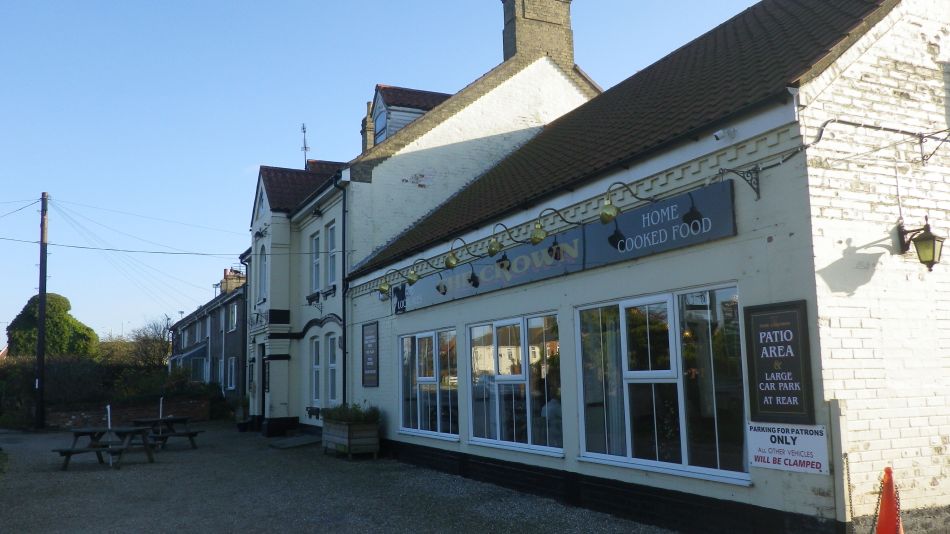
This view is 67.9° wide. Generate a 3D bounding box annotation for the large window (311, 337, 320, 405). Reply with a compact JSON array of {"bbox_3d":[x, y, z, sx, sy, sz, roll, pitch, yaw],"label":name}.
[{"bbox_3d":[-3.725,2.431,16.607,0.140,1.540,0.860,3,-10,-28],"label":"large window"}]

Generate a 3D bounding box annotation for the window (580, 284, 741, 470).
[{"bbox_3d":[1.786,1.133,7.126,0.100,1.732,2.391,3,-10,-28],"label":"window"}]

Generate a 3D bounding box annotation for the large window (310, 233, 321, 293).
[{"bbox_3d":[-4.115,-0.126,18.396,0.120,1.507,0.857,3,-10,-28],"label":"large window"}]

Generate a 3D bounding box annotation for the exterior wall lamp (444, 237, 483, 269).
[{"bbox_3d":[-0.147,-0.187,9.684,0.550,0.400,0.200,3,-10,-28],"label":"exterior wall lamp"}]

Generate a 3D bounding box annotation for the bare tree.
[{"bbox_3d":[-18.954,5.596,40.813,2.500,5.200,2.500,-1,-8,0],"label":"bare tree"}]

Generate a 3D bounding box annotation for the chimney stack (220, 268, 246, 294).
[{"bbox_3d":[-13.983,0.872,41.000,1.200,1.600,1.400,3,-10,-28],"label":"chimney stack"}]

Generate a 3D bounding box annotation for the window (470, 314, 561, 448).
[{"bbox_3d":[0.498,1.540,9.506,0.100,1.739,2.410,3,-10,-28],"label":"window"}]

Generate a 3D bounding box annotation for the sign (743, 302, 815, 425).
[{"bbox_3d":[2.349,0.746,5.471,0.040,0.915,0.565,3,-10,-28],"label":"sign"}]

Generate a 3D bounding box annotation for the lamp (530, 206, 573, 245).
[{"bbox_3d":[0.895,-0.440,7.693,0.580,0.400,0.200,3,-10,-28],"label":"lamp"}]

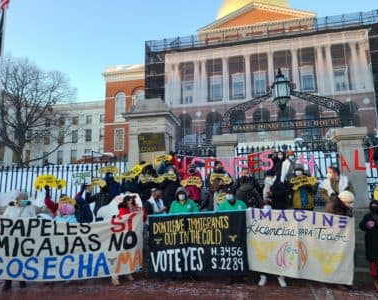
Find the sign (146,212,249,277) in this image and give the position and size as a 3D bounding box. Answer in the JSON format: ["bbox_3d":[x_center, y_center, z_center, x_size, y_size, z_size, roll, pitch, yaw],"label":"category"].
[{"bbox_3d":[0.180,1.725,5.530,1.820,1.130,0.090,-1,-10,-1],"label":"sign"}]

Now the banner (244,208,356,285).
[{"bbox_3d":[1.900,1.650,5.240,1.740,1.130,0.120,-1,-10,21],"label":"banner"}]

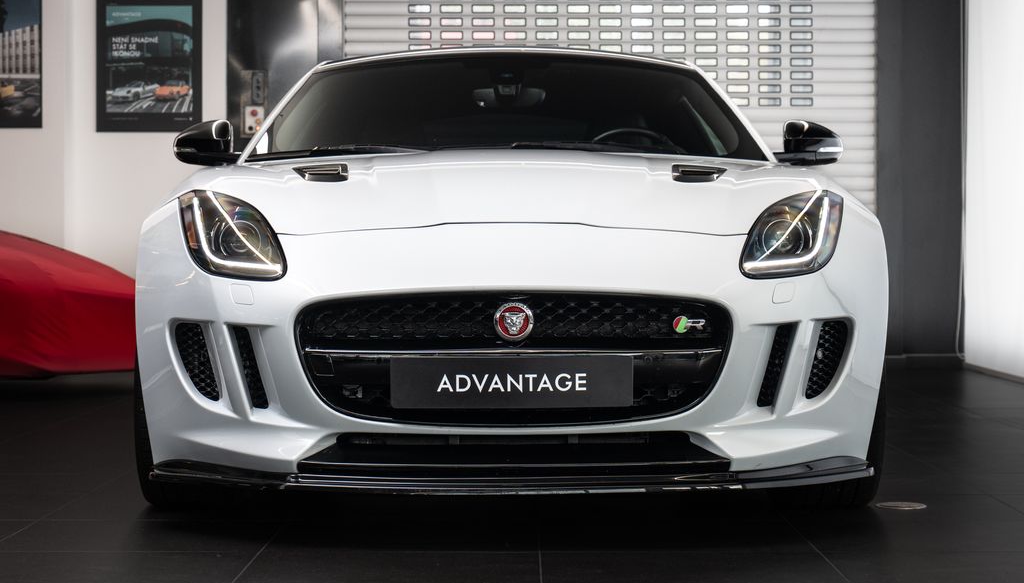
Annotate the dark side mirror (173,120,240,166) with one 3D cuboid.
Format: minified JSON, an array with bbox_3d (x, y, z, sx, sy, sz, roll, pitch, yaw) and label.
[{"bbox_3d":[-0.931,-0.451,5.200,0.210,0.140,0.150,0,1,0],"label":"dark side mirror"}]

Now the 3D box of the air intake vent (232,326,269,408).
[{"bbox_3d":[-0.598,0.174,3.900,0.075,0.183,0.070,0,1,10],"label":"air intake vent"}]

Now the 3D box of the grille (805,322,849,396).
[{"bbox_3d":[0.734,0.158,3.970,0.100,0.180,0.080,0,1,-18],"label":"grille"}]

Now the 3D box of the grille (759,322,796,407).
[{"bbox_3d":[0.604,0.169,3.900,0.075,0.183,0.070,0,1,-10],"label":"grille"}]

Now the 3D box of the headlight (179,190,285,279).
[{"bbox_3d":[-0.669,-0.136,4.080,0.260,0.215,0.270,0,1,18],"label":"headlight"}]

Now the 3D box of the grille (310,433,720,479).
[{"bbox_3d":[0.005,0.357,3.720,0.940,0.105,0.160,0,1,0],"label":"grille"}]

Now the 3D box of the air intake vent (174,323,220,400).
[{"bbox_3d":[-0.732,0.163,3.970,0.100,0.180,0.080,0,1,18],"label":"air intake vent"}]

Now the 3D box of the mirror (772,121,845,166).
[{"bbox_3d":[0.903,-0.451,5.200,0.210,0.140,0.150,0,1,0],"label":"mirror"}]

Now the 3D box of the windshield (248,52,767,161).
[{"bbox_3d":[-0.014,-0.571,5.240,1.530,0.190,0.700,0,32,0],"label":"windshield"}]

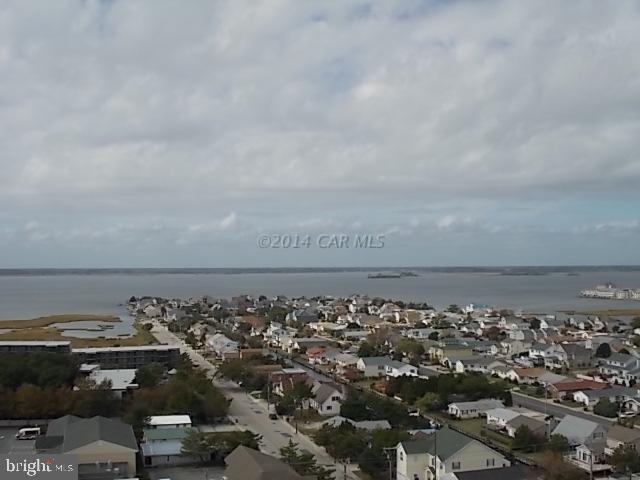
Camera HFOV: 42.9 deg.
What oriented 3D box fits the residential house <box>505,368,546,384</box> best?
[{"bbox_3d":[71.540,46.900,282.310,11.000,5.100,8.500,0,-2,-18],"label":"residential house"}]

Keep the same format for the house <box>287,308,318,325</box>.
[{"bbox_3d":[-13.454,58.173,624.338,18.000,9.800,13.500,0,-2,-21],"label":"house"}]

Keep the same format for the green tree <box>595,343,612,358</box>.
[{"bbox_3d":[123.969,49.112,355.727,7.040,7.430,7.040,-1,-2,19],"label":"green tree"}]

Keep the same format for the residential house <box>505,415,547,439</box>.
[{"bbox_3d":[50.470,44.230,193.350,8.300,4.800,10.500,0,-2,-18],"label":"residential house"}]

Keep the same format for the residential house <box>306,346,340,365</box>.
[{"bbox_3d":[1.810,49.140,343.740,12.000,5.400,9.000,0,-2,-18],"label":"residential house"}]

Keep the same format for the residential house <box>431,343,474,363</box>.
[{"bbox_3d":[54.890,47.380,338.330,13.300,8.000,9.000,0,-2,-18],"label":"residential house"}]

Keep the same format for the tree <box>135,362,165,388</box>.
[{"bbox_3d":[-56.740,45.400,272.750,10.000,8.800,10.000,0,-2,0],"label":"tree"}]

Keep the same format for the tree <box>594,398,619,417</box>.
[{"bbox_3d":[81.160,47.054,230.586,6.500,5.800,6.300,0,-2,0],"label":"tree"}]

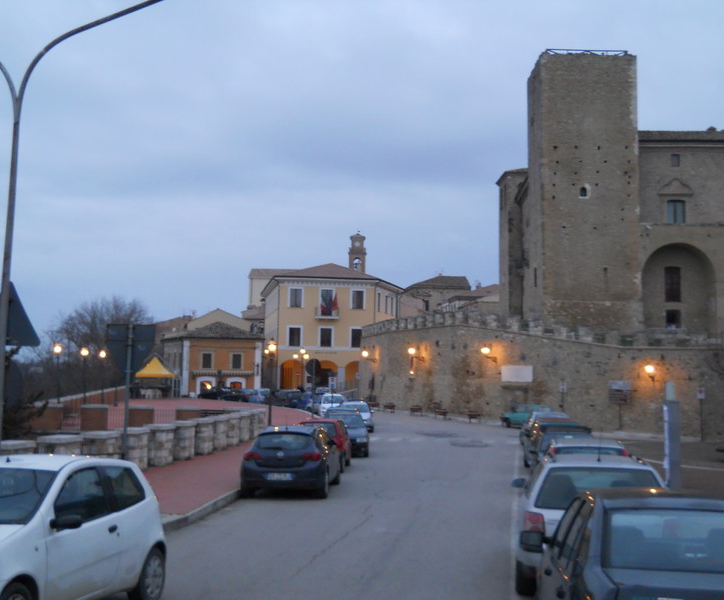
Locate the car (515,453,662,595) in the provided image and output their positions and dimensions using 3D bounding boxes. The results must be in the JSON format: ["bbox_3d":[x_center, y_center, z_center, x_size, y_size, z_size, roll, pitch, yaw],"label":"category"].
[{"bbox_3d":[2.764,2.632,11.562,1.730,1.480,4.400,0,-6,9],"label":"car"}]

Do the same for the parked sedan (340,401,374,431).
[{"bbox_3d":[-0.278,5.501,45.078,1.680,1.460,3.900,1,-5,1],"label":"parked sedan"}]

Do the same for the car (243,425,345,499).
[{"bbox_3d":[-1.514,3.547,21.336,1.810,1.500,4.400,0,-6,4],"label":"car"}]

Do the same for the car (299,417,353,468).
[{"bbox_3d":[-1.247,4.098,27.192,1.640,1.480,3.750,0,-5,3],"label":"car"}]

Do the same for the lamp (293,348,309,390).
[{"bbox_3d":[-4.313,5.498,67.000,1.150,4.300,1.000,1,-7,0],"label":"lamp"}]

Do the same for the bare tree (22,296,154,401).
[{"bbox_3d":[-24.734,4.584,86.000,11.000,9.800,10.500,1,-7,0],"label":"bare tree"}]

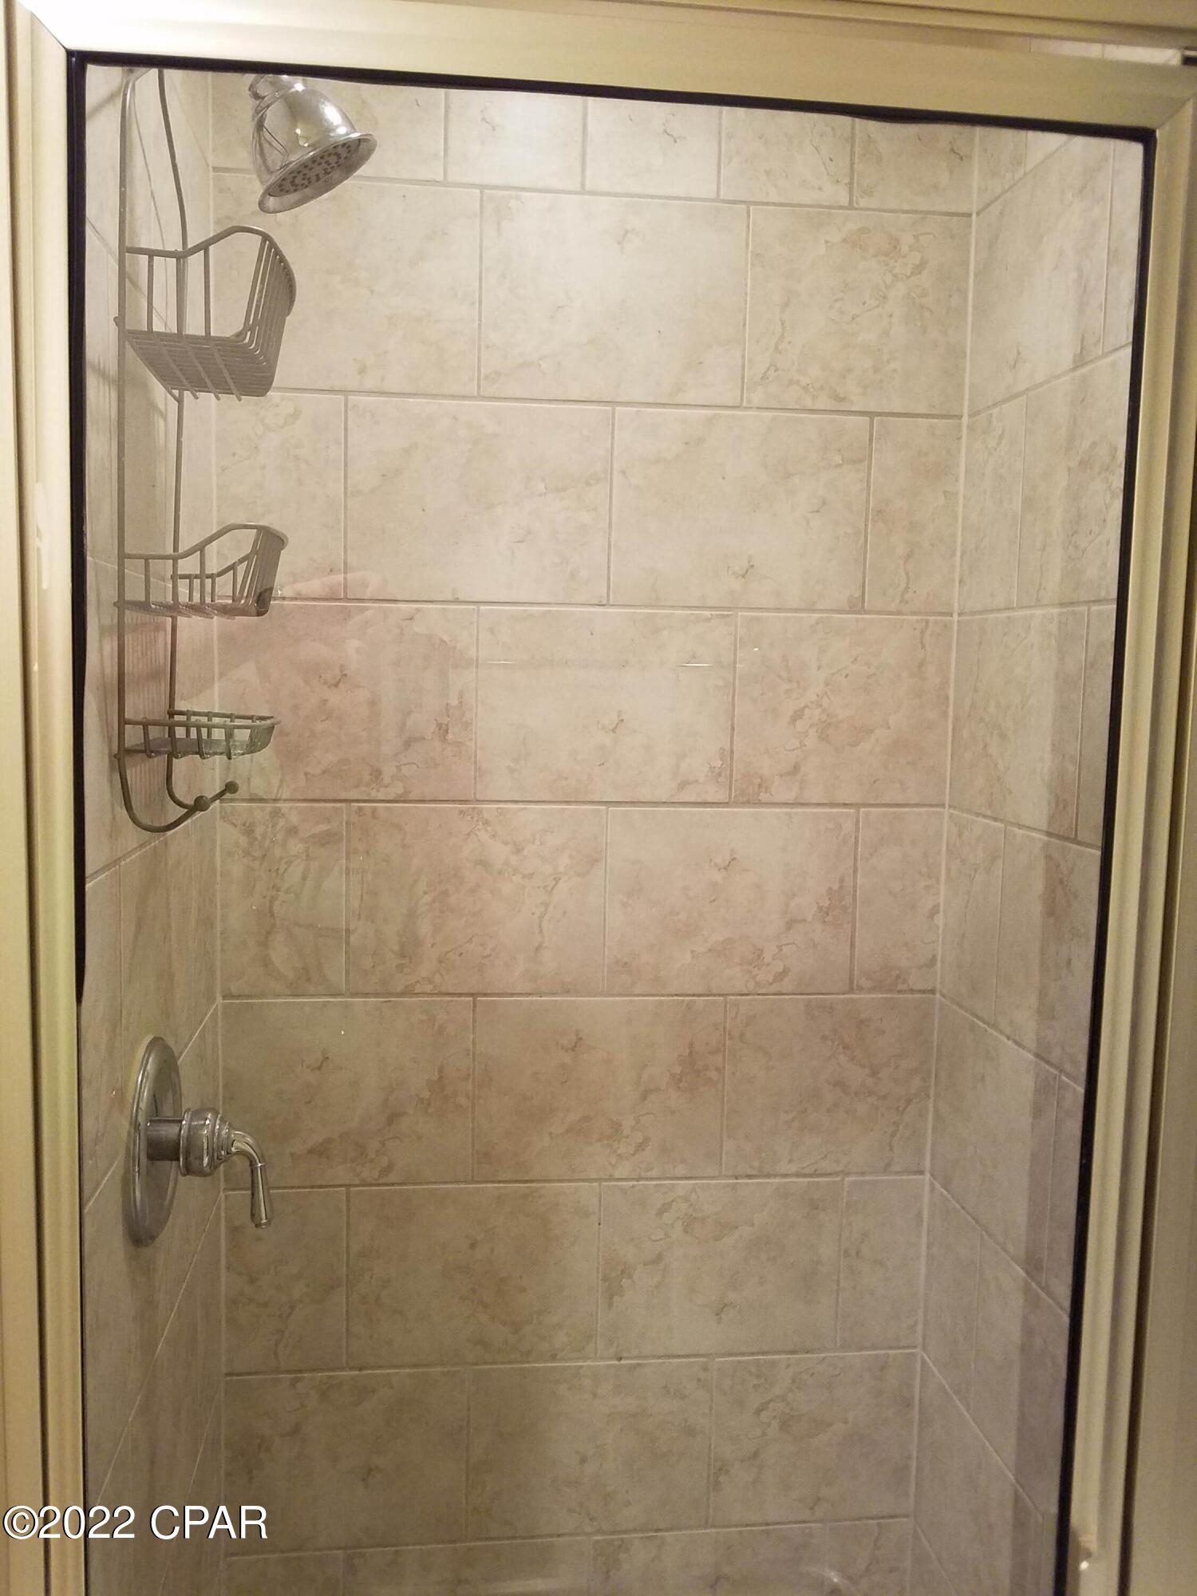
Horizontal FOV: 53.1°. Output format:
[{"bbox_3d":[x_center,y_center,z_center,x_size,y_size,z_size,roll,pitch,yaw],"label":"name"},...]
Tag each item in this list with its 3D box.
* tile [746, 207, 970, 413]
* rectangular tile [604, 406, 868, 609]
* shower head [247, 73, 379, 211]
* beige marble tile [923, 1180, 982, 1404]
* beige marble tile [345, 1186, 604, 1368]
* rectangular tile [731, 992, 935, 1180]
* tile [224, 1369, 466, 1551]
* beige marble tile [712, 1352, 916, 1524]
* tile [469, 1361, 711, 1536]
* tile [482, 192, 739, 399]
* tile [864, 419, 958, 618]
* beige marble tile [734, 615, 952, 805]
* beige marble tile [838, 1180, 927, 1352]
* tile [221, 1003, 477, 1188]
[{"bbox_3d":[0.307,-0.573,1.420,0.266,0.230,0.010,1,6,-6],"label":"tile"},{"bbox_3d":[0.177,-0.356,1.494,0.318,0.240,0.010,1,5,-6],"label":"rectangular tile"},{"bbox_3d":[-0.267,-0.590,1.052,0.117,0.085,0.117,-29,11,-9],"label":"shower head"},{"bbox_3d":[0.436,0.606,1.470,0.010,0.230,0.142,0,6,-9],"label":"beige marble tile"},{"bbox_3d":[-0.159,0.610,1.535,0.315,0.239,0.010,1,6,-6],"label":"beige marble tile"},{"bbox_3d":[0.289,0.363,1.510,0.266,0.230,0.010,1,6,-6],"label":"rectangular tile"},{"bbox_3d":[-0.323,0.851,1.542,0.304,0.239,0.010,1,6,-6],"label":"tile"},{"bbox_3d":[0.288,0.858,1.606,0.276,0.238,0.010,1,6,-6],"label":"beige marble tile"},{"bbox_3d":[-0.010,0.854,1.575,0.316,0.238,0.010,1,6,-6],"label":"tile"},{"bbox_3d":[0.021,-0.602,1.454,0.318,0.240,0.010,1,5,-6],"label":"tile"},{"bbox_3d":[0.398,-0.354,1.516,0.117,0.240,0.010,1,5,-6],"label":"tile"},{"bbox_3d":[0.313,-0.110,1.531,0.278,0.240,0.010,1,5,-6],"label":"beige marble tile"},{"bbox_3d":[0.376,0.618,1.591,0.108,0.237,0.010,1,6,-6],"label":"beige marble tile"},{"bbox_3d":[-0.310,0.367,1.494,0.305,0.239,0.010,1,6,-6],"label":"tile"}]

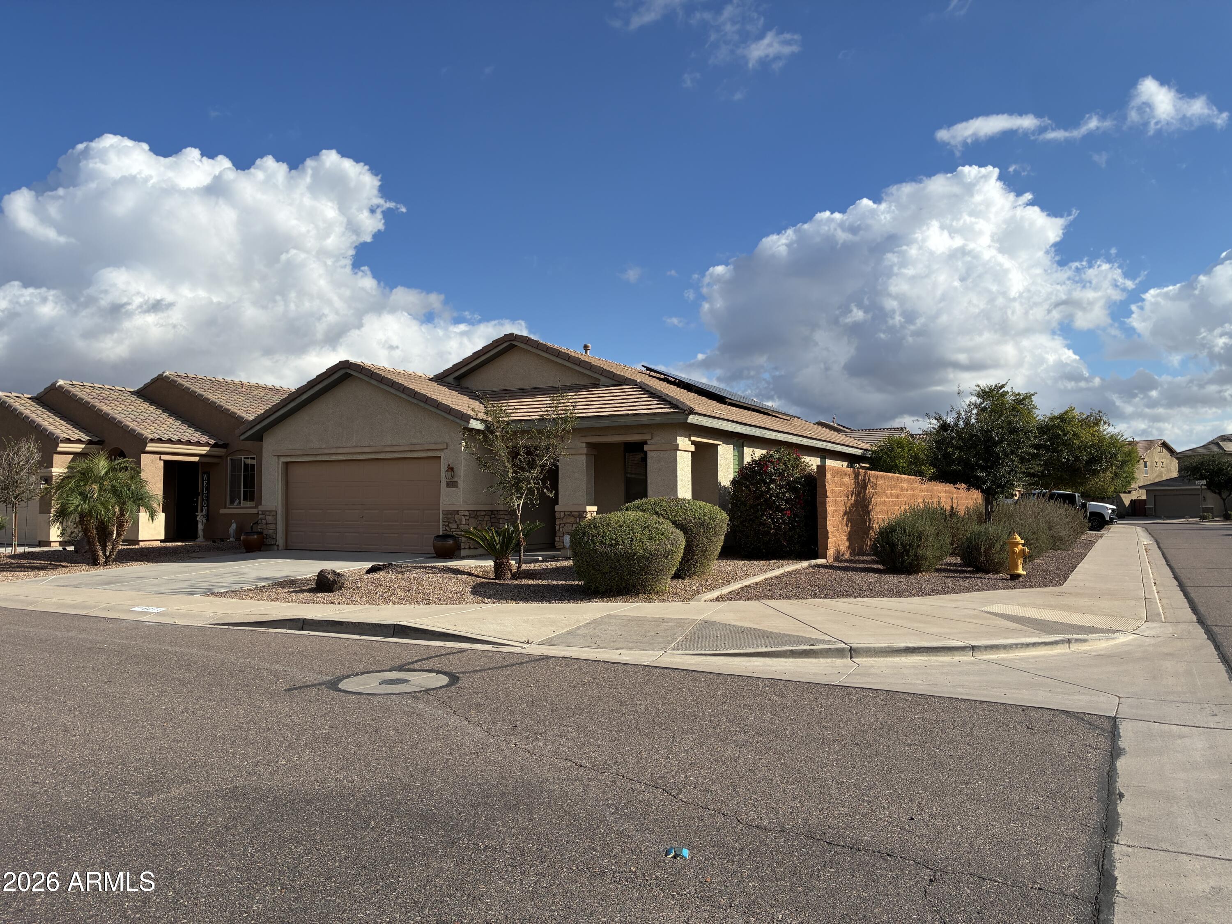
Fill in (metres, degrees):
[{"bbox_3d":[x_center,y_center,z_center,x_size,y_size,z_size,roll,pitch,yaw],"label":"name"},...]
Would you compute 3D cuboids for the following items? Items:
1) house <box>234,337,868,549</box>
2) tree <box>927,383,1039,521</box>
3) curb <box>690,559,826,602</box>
[{"bbox_3d":[-0.242,-0.300,26.651,11.400,5.400,16.200,-2,-3,29],"label":"house"},{"bbox_3d":[8.554,0.269,21.509,2.550,4.150,2.500,-2,-3,29],"label":"tree"},{"bbox_3d":[2.640,2.004,15.862,0.180,0.150,5.800,-2,-1,29],"label":"curb"}]

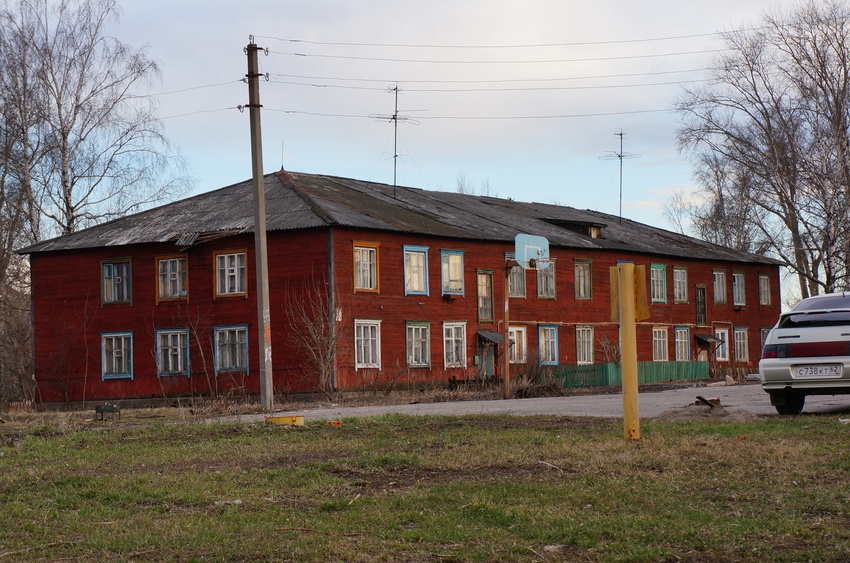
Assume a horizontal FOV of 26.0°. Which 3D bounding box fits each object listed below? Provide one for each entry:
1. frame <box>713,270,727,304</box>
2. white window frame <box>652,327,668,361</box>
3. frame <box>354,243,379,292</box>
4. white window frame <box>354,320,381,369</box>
[{"bbox_3d":[14.399,0.293,89.859,0.150,1.680,1.420,-3,-3,33],"label":"frame"},{"bbox_3d":[10.626,2.817,82.503,0.130,1.530,1.580,-4,-3,33],"label":"white window frame"},{"bbox_3d":[-2.024,-0.485,64.312,0.140,1.816,1.530,-4,-4,33],"label":"frame"},{"bbox_3d":[-1.899,2.185,62.956,0.130,1.740,1.600,-4,-3,33],"label":"white window frame"}]

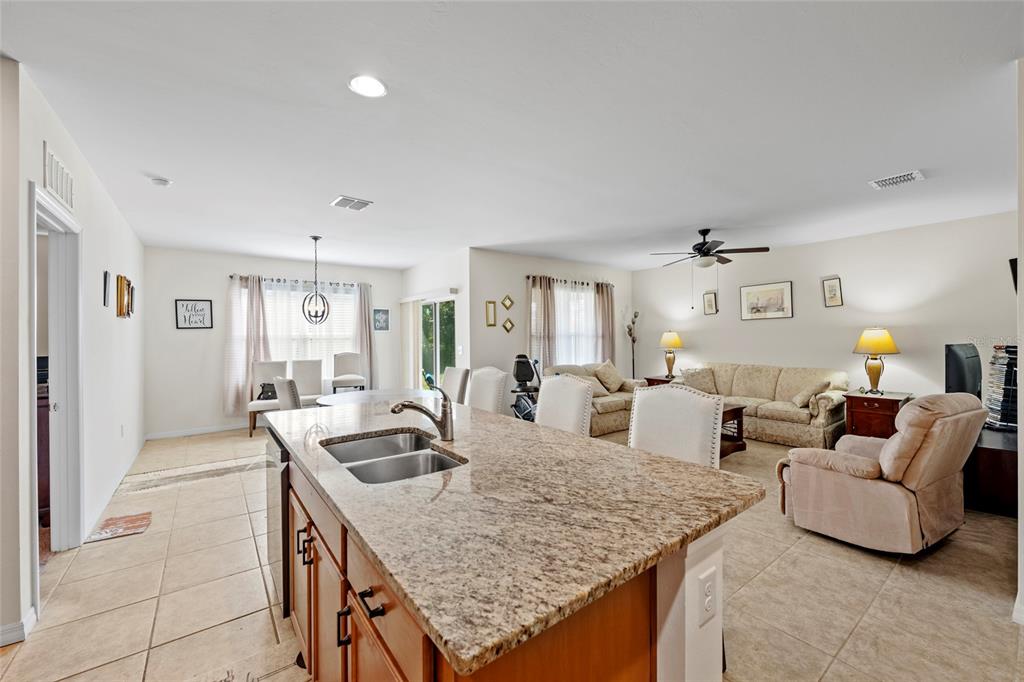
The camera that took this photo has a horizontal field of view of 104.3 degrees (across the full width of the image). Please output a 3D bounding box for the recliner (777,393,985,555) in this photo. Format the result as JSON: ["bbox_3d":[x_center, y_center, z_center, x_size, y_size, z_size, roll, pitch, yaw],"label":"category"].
[{"bbox_3d":[2.584,0.849,2.831,0.920,0.980,0.900,0,0,-32],"label":"recliner"}]

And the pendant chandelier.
[{"bbox_3d":[-2.405,-0.743,4.890,0.335,1.097,0.335,0,0,-37],"label":"pendant chandelier"}]

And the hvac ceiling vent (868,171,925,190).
[{"bbox_3d":[3.083,-1.269,3.188,0.275,0.020,0.290,-1,1,-37],"label":"hvac ceiling vent"}]

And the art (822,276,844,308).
[{"bbox_3d":[4.173,-0.625,5.177,0.030,0.355,0.182,0,-3,-37],"label":"art"}]

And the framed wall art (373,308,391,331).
[{"bbox_3d":[-2.362,-0.383,7.247,0.275,0.385,0.030,0,0,-37],"label":"framed wall art"}]

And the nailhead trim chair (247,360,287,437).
[{"bbox_3d":[-3.590,0.833,5.896,0.480,1.000,0.600,-1,1,-33],"label":"nailhead trim chair"}]

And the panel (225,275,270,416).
[{"bbox_3d":[-3.966,0.077,5.993,0.600,2.090,0.120,-1,1,-37],"label":"panel"}]

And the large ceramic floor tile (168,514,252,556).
[{"bbox_3d":[-2.122,1.367,2.818,0.457,0.012,0.457,0,0,-38],"label":"large ceramic floor tile"}]

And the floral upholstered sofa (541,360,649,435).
[{"bbox_3d":[1.372,0.858,6.253,1.580,0.920,0.900,-1,1,-37],"label":"floral upholstered sofa"}]

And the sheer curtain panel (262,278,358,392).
[{"bbox_3d":[-3.373,0.084,6.779,1.500,2.200,0.100,0,0,-38],"label":"sheer curtain panel"}]

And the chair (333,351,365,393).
[{"bbox_3d":[-2.604,0.772,6.390,0.500,1.130,0.580,0,0,-27],"label":"chair"}]

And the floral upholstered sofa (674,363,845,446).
[{"bbox_3d":[3.510,0.861,5.859,0.920,0.940,2.100,0,0,-38],"label":"floral upholstered sofa"}]

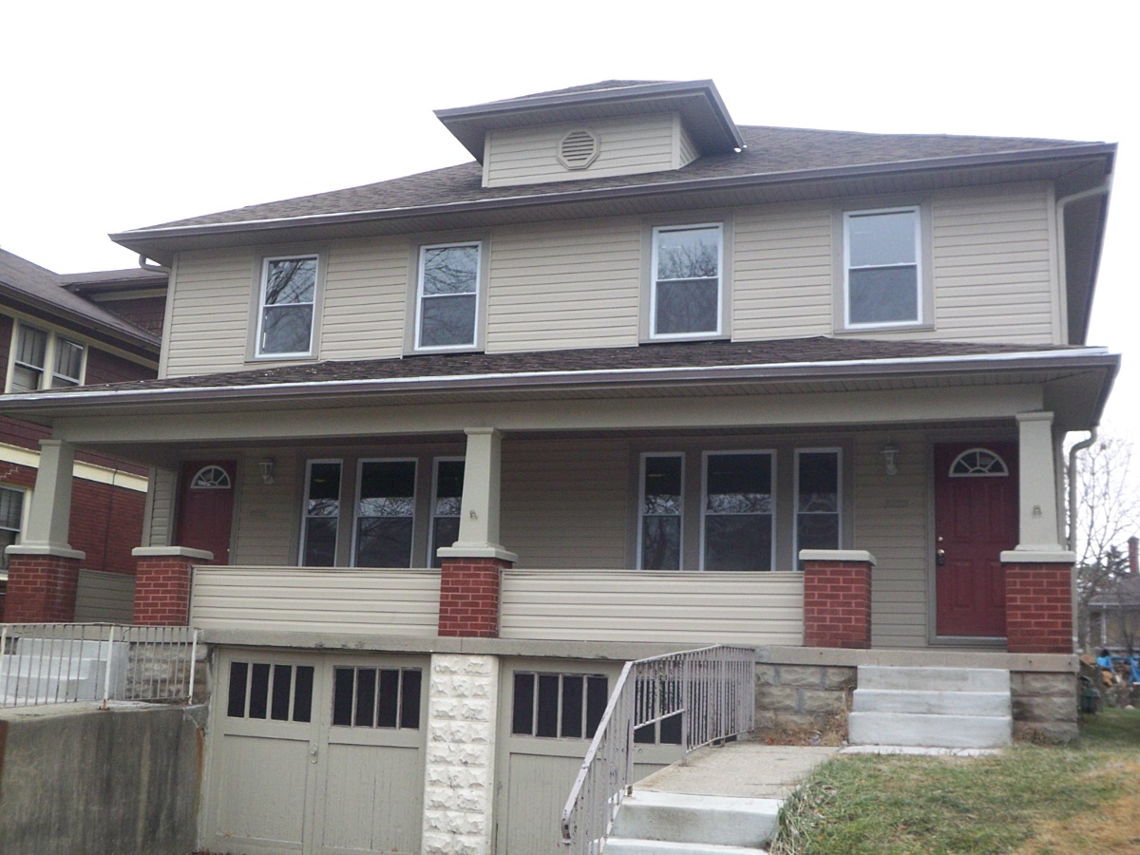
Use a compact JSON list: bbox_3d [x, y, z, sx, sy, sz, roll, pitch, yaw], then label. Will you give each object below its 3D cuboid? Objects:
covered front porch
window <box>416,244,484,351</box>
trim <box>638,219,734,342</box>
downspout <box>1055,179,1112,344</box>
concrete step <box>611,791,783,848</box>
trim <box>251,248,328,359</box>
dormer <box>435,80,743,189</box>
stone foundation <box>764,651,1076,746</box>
[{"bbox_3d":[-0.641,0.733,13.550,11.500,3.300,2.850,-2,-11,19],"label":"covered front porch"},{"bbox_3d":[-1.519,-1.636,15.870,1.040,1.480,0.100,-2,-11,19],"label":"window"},{"bbox_3d":[1.344,-1.730,14.910,1.080,1.526,0.100,-2,-11,19],"label":"trim"},{"bbox_3d":[5.469,-1.761,13.559,0.540,1.850,0.140,-2,-11,19],"label":"downspout"},{"bbox_3d":[0.700,2.146,7.041,0.920,0.190,0.550,-2,-11,19],"label":"concrete step"},{"bbox_3d":[-3.641,-1.585,16.585,1.070,1.506,0.100,-2,-11,19],"label":"trim"},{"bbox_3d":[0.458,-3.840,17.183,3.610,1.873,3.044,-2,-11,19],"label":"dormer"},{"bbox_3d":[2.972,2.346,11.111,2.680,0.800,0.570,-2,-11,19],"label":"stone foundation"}]

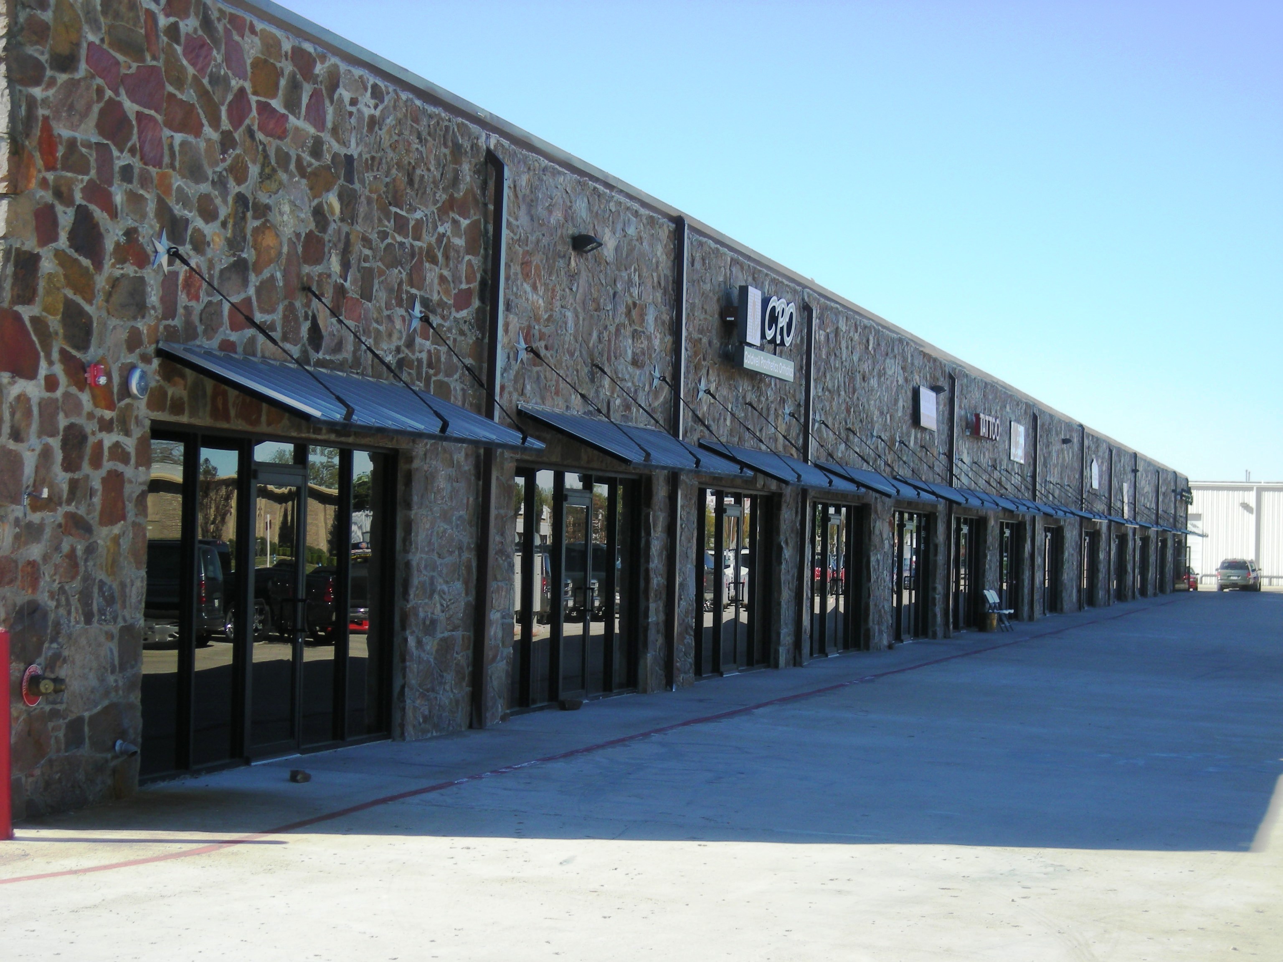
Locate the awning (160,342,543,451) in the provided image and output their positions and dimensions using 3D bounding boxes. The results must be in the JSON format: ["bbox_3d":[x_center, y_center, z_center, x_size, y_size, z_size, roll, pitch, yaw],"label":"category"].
[{"bbox_3d":[-1.976,-0.578,18.793,1.100,0.525,5.000,1,-2,16],"label":"awning"}]

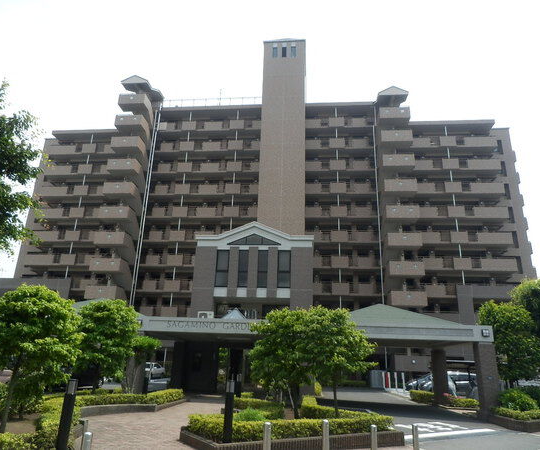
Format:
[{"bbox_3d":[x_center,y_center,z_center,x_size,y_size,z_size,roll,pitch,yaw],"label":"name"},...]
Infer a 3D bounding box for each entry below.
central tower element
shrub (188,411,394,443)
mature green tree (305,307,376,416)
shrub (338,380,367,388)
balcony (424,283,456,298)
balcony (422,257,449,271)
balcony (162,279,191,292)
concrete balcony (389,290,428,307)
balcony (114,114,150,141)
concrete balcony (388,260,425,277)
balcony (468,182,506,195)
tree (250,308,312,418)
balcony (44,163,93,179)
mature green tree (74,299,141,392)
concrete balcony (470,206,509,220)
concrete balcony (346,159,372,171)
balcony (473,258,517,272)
[{"bbox_3d":[1.413,-4.186,46.059,4.980,40.400,3.800,0,-19,6],"label":"central tower element"},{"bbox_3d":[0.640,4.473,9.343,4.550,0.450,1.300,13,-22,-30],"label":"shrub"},{"bbox_3d":[2.097,4.038,12.426,2.100,3.200,2.100,0,-19,5],"label":"mature green tree"},{"bbox_3d":[7.056,13.555,35.602,2.360,0.550,0.700,0,-19,5],"label":"shrub"},{"bbox_3d":[17.317,6.869,42.387,2.843,1.241,1.300,0,-19,5],"label":"balcony"},{"bbox_3d":[17.021,4.251,43.545,2.700,1.320,1.400,0,-19,6],"label":"balcony"},{"bbox_3d":[-9.842,6.762,45.002,3.000,1.220,1.500,0,-19,6],"label":"balcony"},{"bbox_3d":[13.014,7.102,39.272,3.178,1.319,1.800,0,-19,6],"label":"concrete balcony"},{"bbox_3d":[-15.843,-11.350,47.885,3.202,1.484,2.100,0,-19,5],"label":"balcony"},{"bbox_3d":[12.928,4.296,39.569,3.194,1.320,1.600,0,-19,5],"label":"concrete balcony"},{"bbox_3d":[23.917,-3.960,46.219,3.684,1.211,1.200,0,-18,6],"label":"balcony"},{"bbox_3d":[0.347,3.949,12.092,1.900,3.050,1.900,0,-19,5],"label":"tree"},{"bbox_3d":[-24.450,-6.427,50.966,6.200,1.300,1.300,0,-18,5],"label":"balcony"},{"bbox_3d":[-5.802,4.339,14.544,2.550,3.460,2.500,0,-19,6],"label":"mature green tree"},{"bbox_3d":[23.457,-1.077,44.501,3.381,1.198,1.300,0,-19,5],"label":"concrete balcony"},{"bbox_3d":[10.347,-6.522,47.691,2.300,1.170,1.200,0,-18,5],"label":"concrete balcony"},{"bbox_3d":[22.791,4.317,42.640,4.100,1.270,1.550,0,-19,6],"label":"balcony"}]

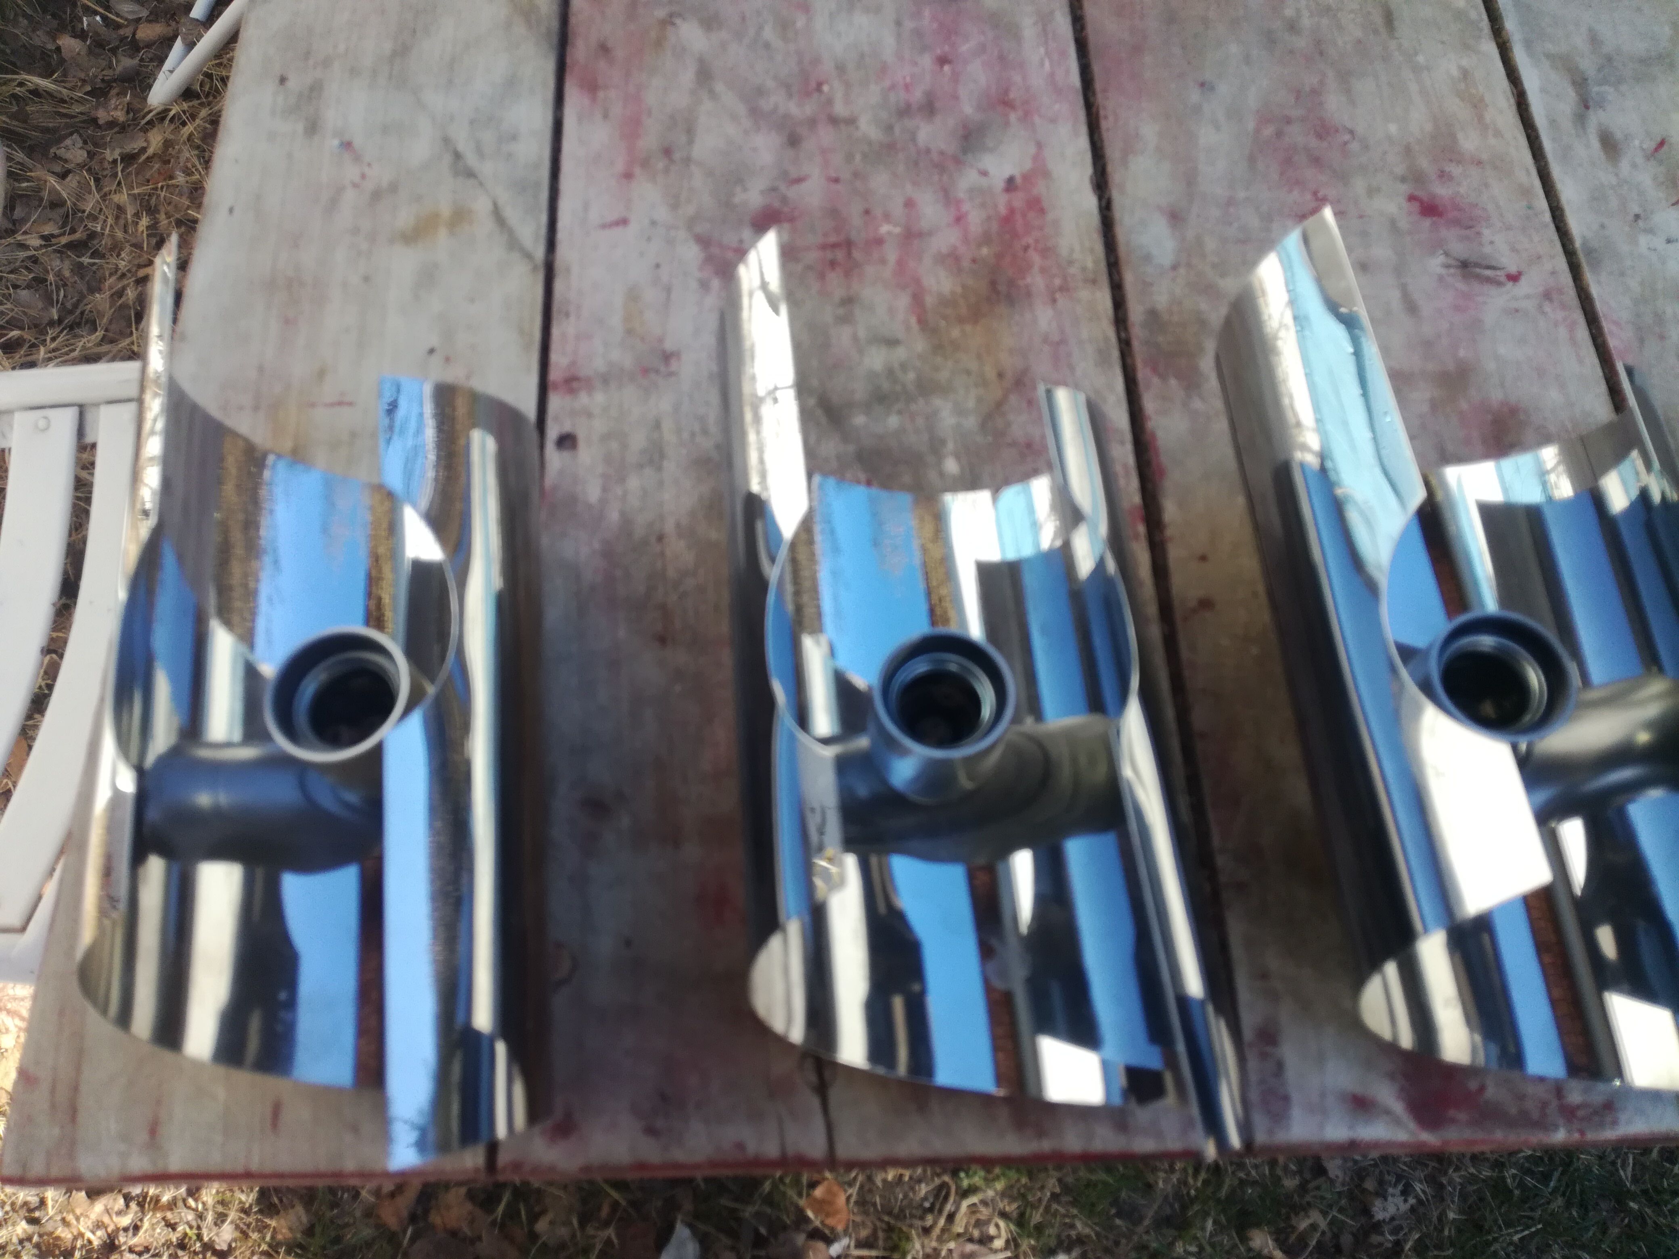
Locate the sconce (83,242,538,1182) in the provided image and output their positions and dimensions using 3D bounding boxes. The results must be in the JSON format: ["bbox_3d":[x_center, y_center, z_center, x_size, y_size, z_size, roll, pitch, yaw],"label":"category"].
[{"bbox_3d":[-0.171,0.021,0.451,0.133,0.126,0.314,-5,67,0],"label":"sconce"}]

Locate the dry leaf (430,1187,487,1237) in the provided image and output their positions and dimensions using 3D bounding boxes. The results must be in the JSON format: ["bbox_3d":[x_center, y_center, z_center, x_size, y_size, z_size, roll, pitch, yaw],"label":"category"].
[{"bbox_3d":[-0.319,0.488,1.095,0.050,0.015,0.043,-2,67,1],"label":"dry leaf"}]

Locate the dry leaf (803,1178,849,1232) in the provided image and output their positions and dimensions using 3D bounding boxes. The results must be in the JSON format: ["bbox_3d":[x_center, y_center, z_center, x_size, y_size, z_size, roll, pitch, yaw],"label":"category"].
[{"bbox_3d":[-0.011,0.480,1.090,0.038,0.014,0.046,-21,68,-7],"label":"dry leaf"}]

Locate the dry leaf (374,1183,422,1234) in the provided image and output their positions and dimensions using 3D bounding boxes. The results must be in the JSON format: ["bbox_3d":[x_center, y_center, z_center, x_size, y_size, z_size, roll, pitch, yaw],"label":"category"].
[{"bbox_3d":[-0.371,0.485,1.098,0.040,0.015,0.046,16,68,8],"label":"dry leaf"}]

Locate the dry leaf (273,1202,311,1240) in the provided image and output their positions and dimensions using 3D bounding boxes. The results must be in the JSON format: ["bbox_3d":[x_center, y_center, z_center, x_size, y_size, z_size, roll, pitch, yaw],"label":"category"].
[{"bbox_3d":[-0.459,0.496,1.095,0.031,0.013,0.034,-2,67,1],"label":"dry leaf"}]

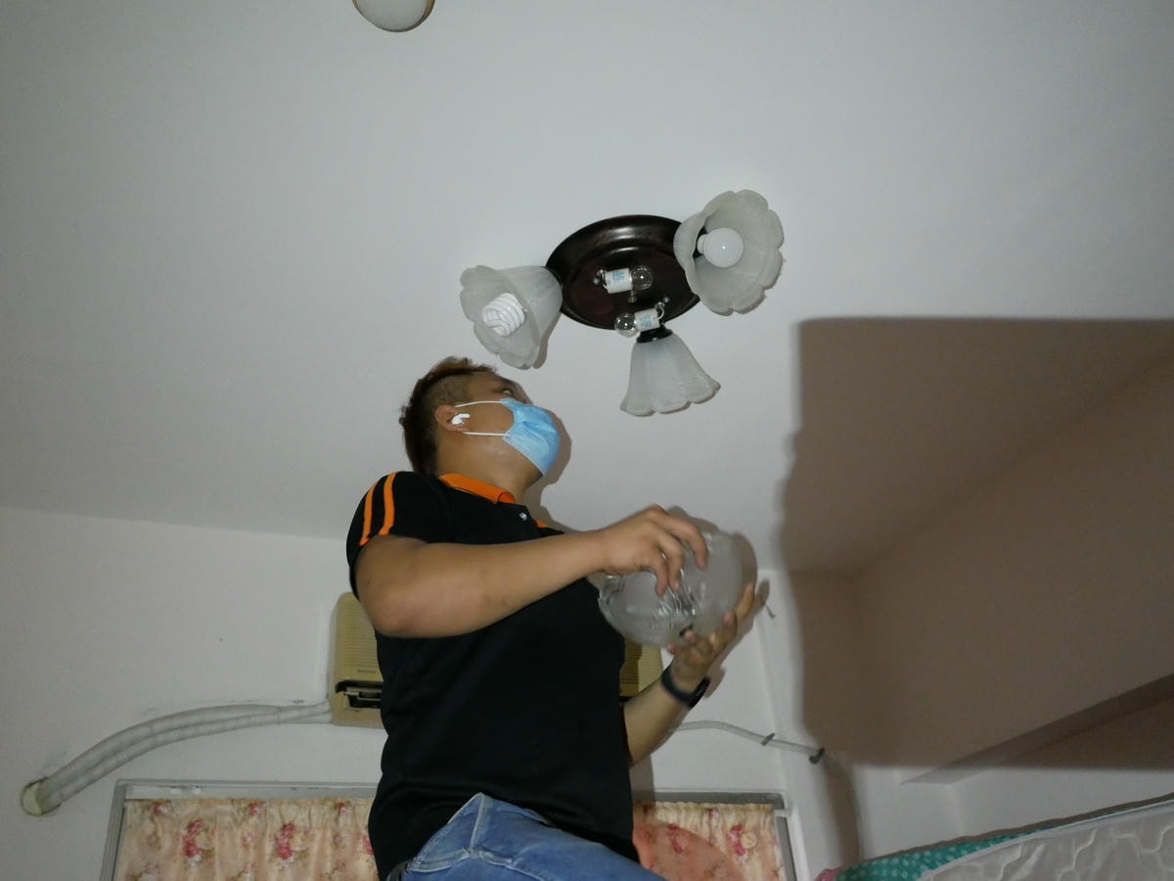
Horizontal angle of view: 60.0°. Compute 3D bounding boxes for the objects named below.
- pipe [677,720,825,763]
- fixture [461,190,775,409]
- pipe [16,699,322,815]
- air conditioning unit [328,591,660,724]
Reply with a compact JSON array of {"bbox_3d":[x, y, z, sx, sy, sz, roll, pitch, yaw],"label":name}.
[{"bbox_3d":[0.382,0.722,2.483,0.403,0.086,0.076,8,-33,-19],"label":"pipe"},{"bbox_3d":[0.056,-0.204,1.608,0.496,0.180,0.510,8,-33,-19],"label":"fixture"},{"bbox_3d":[-0.802,0.627,2.042,0.571,0.207,0.082,8,-33,-19],"label":"pipe"},{"bbox_3d":[-0.189,0.508,2.317,0.741,0.259,0.180,8,-33,-19],"label":"air conditioning unit"}]

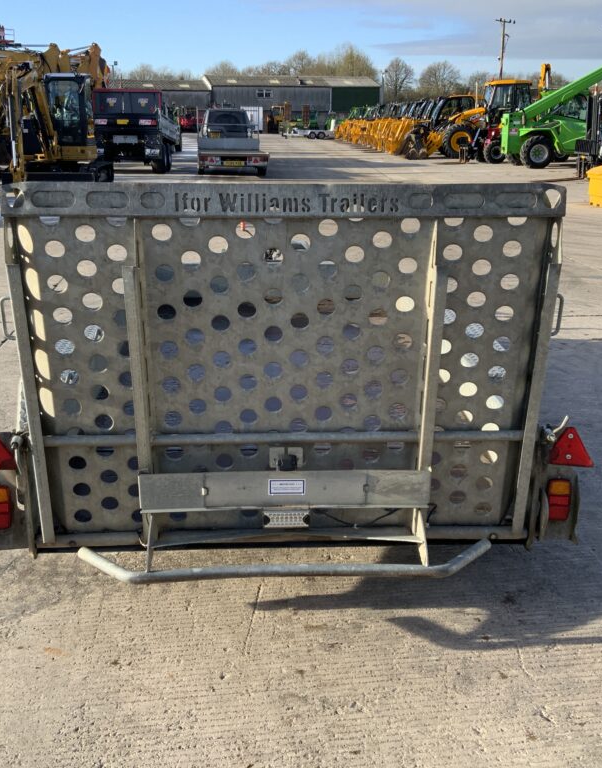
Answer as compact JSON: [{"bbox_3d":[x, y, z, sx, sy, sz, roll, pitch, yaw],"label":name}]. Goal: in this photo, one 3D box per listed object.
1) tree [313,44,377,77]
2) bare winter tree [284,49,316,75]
[{"bbox_3d":[6.134,-40.666,118.259,9.000,11.488,8.500,0,17,0],"label":"tree"},{"bbox_3d":[-0.202,-36.370,105.979,4.800,9.480,4.800,0,17,0],"label":"bare winter tree"}]

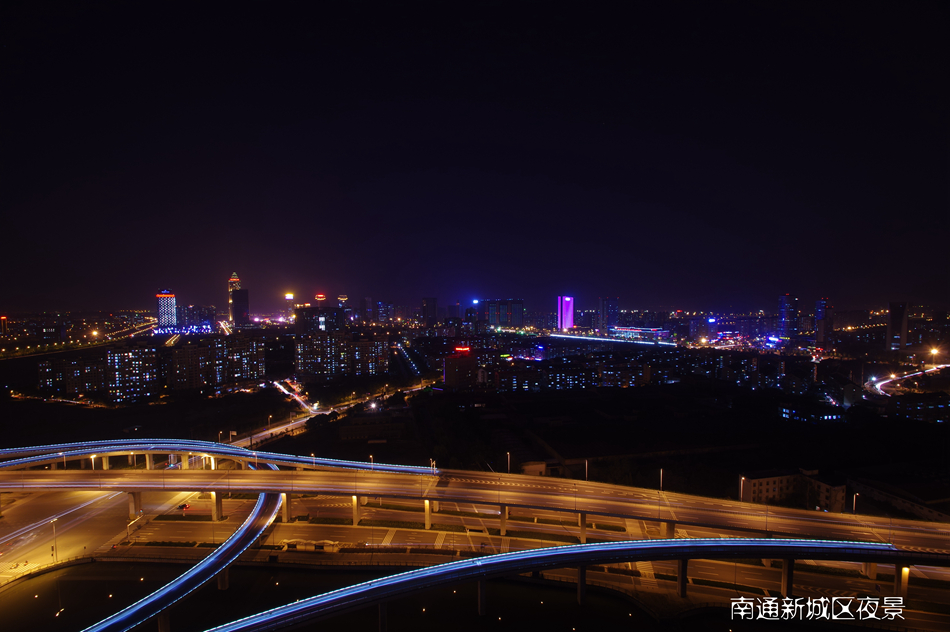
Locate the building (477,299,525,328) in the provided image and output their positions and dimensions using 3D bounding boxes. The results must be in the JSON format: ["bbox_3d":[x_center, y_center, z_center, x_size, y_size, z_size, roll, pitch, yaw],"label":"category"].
[{"bbox_3d":[79.599,-5.495,1251.551,132.000,93.500,52.000,-2,3,-28],"label":"building"}]

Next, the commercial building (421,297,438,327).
[{"bbox_3d":[-150.155,-11.228,1320.618,38.000,101.500,32.000,-2,3,-28],"label":"commercial building"}]

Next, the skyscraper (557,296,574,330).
[{"bbox_3d":[271.506,-7.387,1179.046,44.000,101.500,26.000,-2,3,-28],"label":"skyscraper"}]

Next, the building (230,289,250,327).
[{"bbox_3d":[-813.519,-25.375,1373.088,47.000,133.000,34.000,-2,3,-28],"label":"building"}]

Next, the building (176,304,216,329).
[{"bbox_3d":[-952.829,2.374,1353.387,112.000,81.000,40.000,-2,3,-28],"label":"building"}]

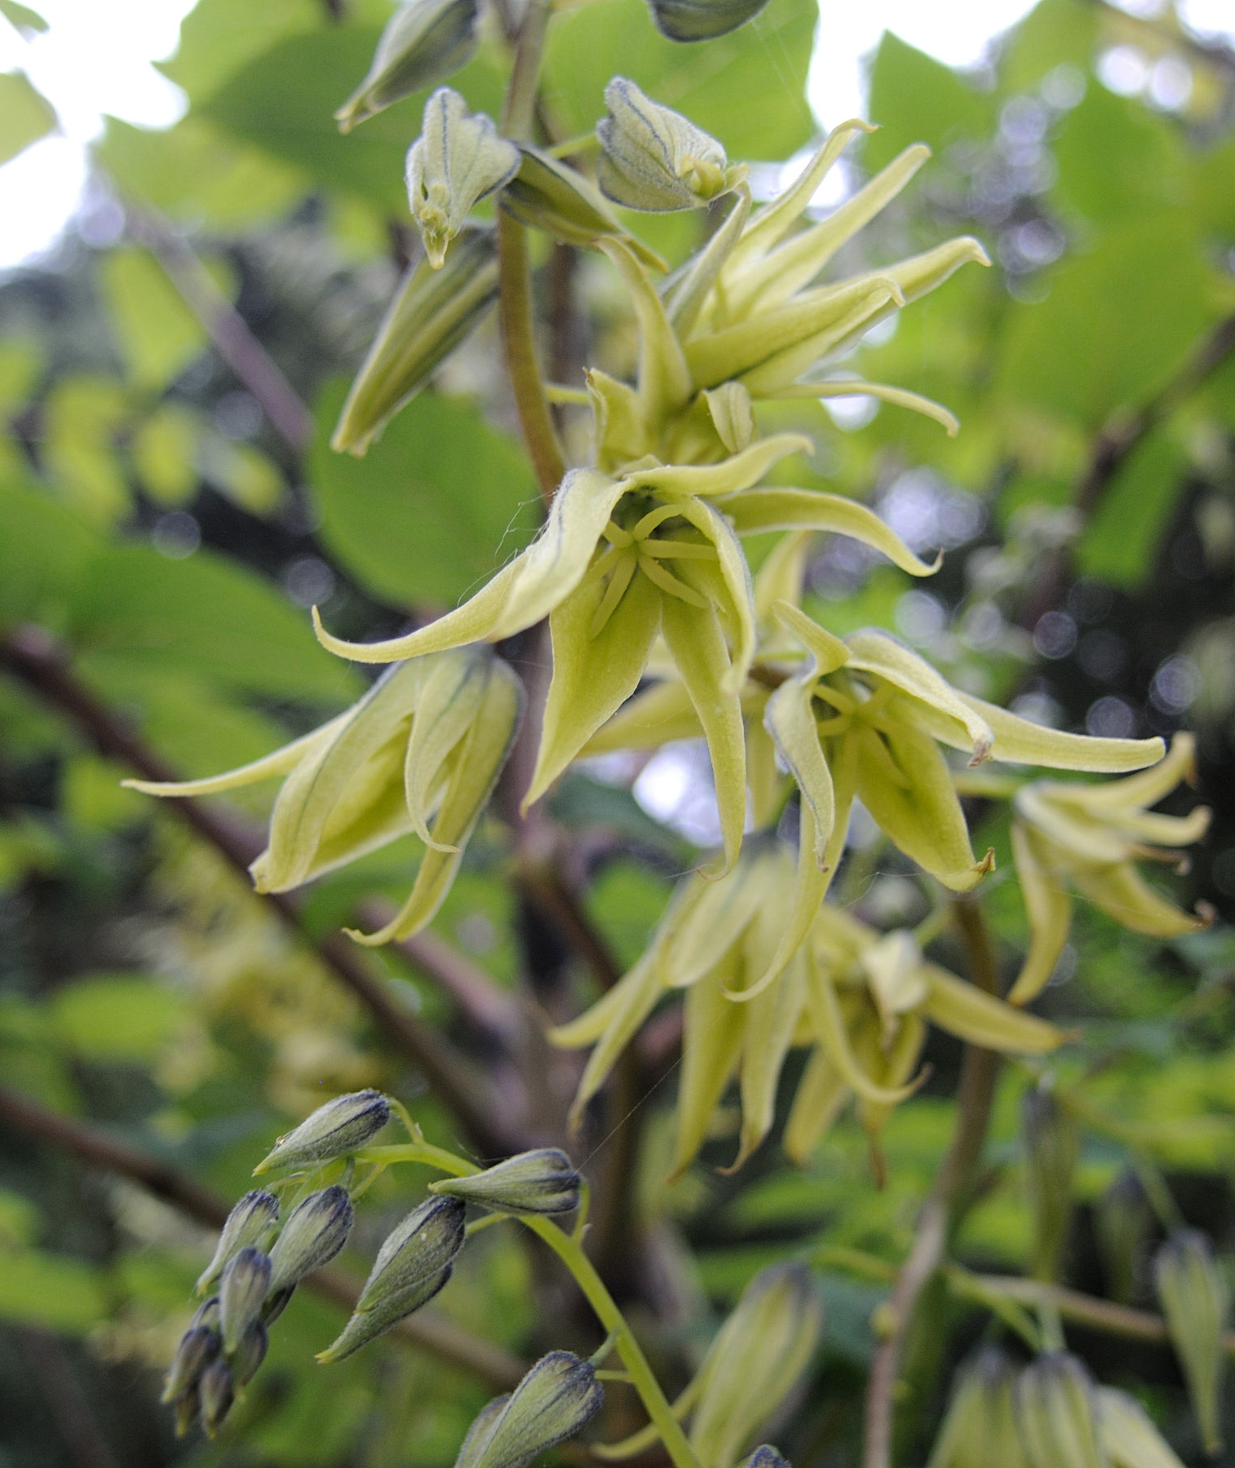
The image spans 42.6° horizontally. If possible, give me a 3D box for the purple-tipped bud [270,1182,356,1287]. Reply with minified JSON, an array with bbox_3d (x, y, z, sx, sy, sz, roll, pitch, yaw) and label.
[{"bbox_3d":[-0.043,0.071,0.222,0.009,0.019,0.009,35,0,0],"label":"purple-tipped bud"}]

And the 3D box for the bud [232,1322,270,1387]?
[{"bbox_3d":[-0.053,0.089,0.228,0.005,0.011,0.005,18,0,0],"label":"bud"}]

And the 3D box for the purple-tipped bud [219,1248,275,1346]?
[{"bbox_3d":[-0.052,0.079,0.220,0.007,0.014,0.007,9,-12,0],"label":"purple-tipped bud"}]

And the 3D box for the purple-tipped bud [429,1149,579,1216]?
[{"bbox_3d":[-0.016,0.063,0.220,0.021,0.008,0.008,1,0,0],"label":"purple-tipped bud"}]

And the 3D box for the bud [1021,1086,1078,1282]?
[{"bbox_3d":[0.079,0.083,0.290,0.010,0.037,0.010,0,0,0],"label":"bud"}]

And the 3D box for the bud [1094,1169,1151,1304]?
[{"bbox_3d":[0.102,0.102,0.320,0.011,0.029,0.011,5,0,0],"label":"bud"}]

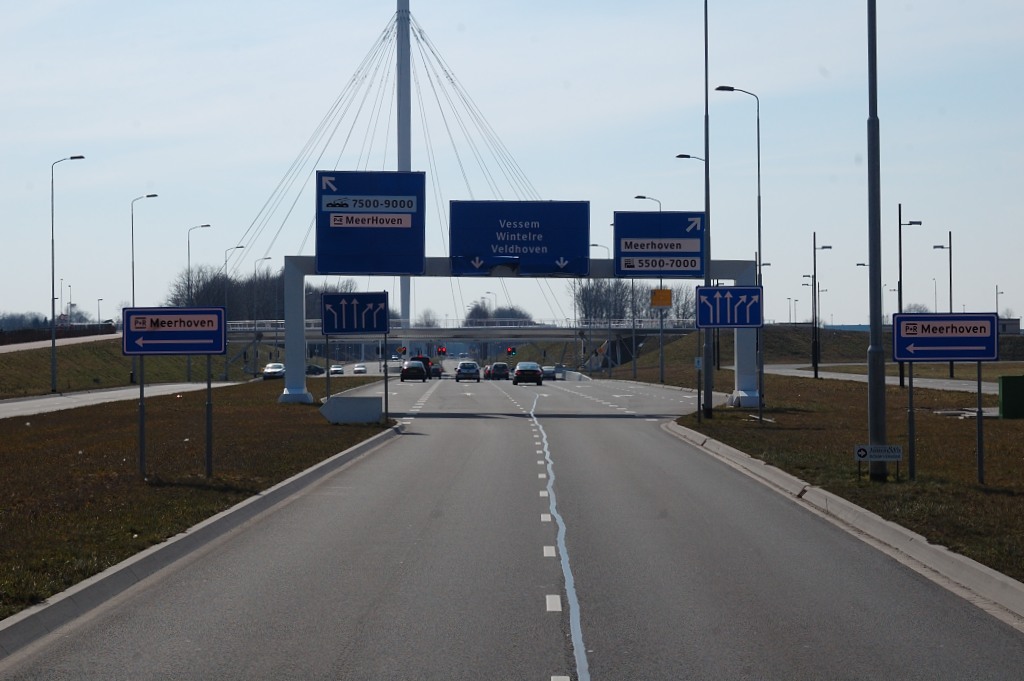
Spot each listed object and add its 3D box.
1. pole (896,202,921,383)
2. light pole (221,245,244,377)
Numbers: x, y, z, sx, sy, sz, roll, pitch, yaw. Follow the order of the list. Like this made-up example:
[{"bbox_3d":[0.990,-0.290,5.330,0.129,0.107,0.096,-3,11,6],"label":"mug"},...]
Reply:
[{"bbox_3d":[21.922,-2.461,112.400,1.250,10.000,0.300,0,-1,1],"label":"pole"},{"bbox_3d":[-24.349,-2.378,180.200,1.670,11.800,0.320,0,-1,1],"label":"light pole"}]

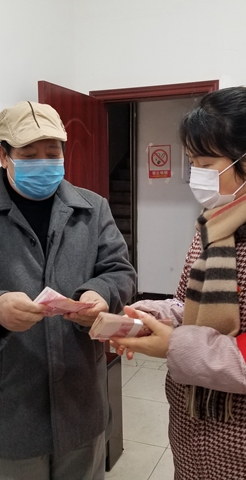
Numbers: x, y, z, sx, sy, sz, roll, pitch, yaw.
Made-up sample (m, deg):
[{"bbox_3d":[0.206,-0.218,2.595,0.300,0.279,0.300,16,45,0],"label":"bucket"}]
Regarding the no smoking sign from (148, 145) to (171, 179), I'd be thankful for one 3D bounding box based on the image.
[{"bbox_3d":[0.407,-0.851,5.261,0.260,0.350,0.015,2,8,22],"label":"no smoking sign"}]

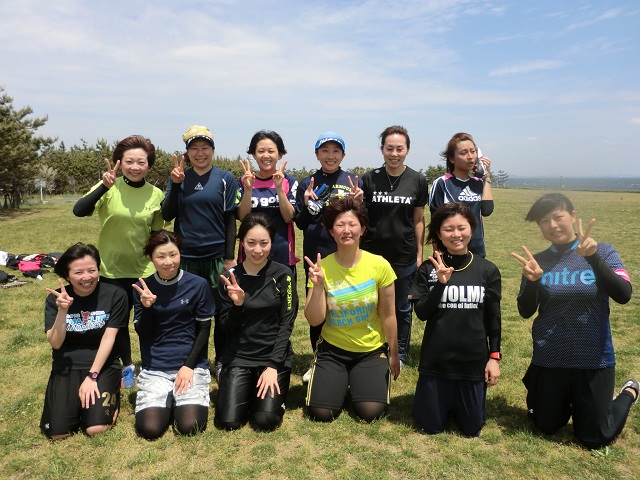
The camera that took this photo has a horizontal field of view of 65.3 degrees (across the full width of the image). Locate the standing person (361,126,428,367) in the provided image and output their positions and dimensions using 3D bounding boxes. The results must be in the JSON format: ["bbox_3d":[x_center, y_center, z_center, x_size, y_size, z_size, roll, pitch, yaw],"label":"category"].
[{"bbox_3d":[0.508,0.045,3.405,0.460,1.606,0.360,1,7,9],"label":"standing person"}]

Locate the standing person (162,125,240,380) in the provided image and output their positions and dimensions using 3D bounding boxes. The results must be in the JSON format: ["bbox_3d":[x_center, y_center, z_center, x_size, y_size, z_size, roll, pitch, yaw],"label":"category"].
[{"bbox_3d":[-0.760,0.076,3.189,0.487,1.594,0.370,-1,7,-9],"label":"standing person"}]

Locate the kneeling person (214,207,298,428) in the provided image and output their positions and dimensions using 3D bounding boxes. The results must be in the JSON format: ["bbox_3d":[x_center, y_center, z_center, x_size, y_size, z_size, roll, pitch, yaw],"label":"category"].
[{"bbox_3d":[-0.344,0.389,2.745,0.433,1.085,0.620,0,7,1],"label":"kneeling person"}]

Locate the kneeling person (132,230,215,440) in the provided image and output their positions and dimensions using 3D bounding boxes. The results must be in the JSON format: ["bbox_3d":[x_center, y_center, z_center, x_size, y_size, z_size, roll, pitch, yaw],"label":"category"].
[{"bbox_3d":[-0.784,0.442,2.681,0.433,0.995,0.620,-1,7,-8],"label":"kneeling person"}]

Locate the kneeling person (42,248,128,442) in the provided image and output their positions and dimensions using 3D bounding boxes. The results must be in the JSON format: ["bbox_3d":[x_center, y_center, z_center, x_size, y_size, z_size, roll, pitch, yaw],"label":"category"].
[{"bbox_3d":[-1.267,0.475,2.683,0.460,0.926,0.630,-2,7,-14],"label":"kneeling person"}]

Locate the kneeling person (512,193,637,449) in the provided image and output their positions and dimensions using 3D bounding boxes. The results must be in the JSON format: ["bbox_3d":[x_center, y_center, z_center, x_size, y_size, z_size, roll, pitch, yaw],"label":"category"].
[{"bbox_3d":[1.316,0.357,2.564,0.580,1.200,0.660,4,8,30],"label":"kneeling person"}]

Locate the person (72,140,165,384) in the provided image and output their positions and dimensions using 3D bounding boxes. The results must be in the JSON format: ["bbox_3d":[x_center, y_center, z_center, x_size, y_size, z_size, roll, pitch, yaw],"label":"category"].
[{"bbox_3d":[-1.234,0.126,3.071,0.561,1.522,0.380,-2,7,-14],"label":"person"}]

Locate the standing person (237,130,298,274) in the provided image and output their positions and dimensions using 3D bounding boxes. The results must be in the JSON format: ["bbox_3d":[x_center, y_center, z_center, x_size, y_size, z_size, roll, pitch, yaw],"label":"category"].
[{"bbox_3d":[-0.335,0.090,3.219,0.402,1.561,0.360,0,7,-4],"label":"standing person"}]

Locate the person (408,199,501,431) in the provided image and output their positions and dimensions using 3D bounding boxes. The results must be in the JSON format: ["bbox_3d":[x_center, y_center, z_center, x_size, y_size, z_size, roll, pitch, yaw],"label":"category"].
[{"bbox_3d":[0.734,0.368,2.676,0.464,1.147,0.600,2,7,14],"label":"person"}]

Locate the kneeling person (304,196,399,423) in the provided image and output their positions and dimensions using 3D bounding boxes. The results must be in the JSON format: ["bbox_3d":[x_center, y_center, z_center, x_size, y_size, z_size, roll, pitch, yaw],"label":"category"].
[{"bbox_3d":[0.181,0.338,2.814,0.527,1.170,0.600,1,7,5],"label":"kneeling person"}]

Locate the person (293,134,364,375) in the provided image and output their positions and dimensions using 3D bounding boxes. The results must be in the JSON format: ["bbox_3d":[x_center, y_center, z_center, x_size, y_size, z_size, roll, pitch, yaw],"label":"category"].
[{"bbox_3d":[0.054,0.099,3.165,0.427,1.557,0.360,0,7,0],"label":"person"}]

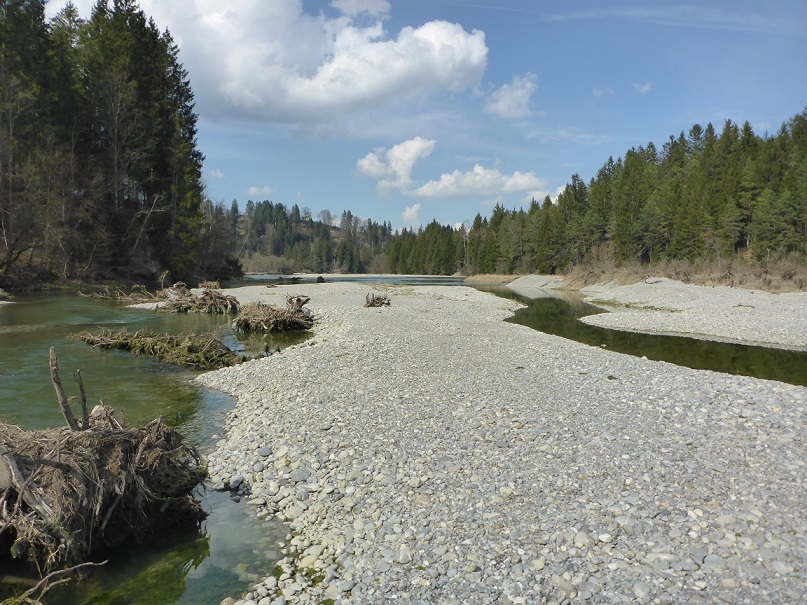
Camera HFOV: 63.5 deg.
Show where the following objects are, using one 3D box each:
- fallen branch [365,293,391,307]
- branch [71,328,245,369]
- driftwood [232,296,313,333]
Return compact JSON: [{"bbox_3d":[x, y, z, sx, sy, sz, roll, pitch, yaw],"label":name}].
[{"bbox_3d":[-1.070,-0.092,27.728,1.030,0.550,0.700,0,3,0],"label":"fallen branch"},{"bbox_3d":[-5.680,0.905,14.761,5.400,0.570,1.400,2,4,41],"label":"branch"},{"bbox_3d":[-4.170,0.371,21.142,2.300,1.020,1.500,0,3,0],"label":"driftwood"}]

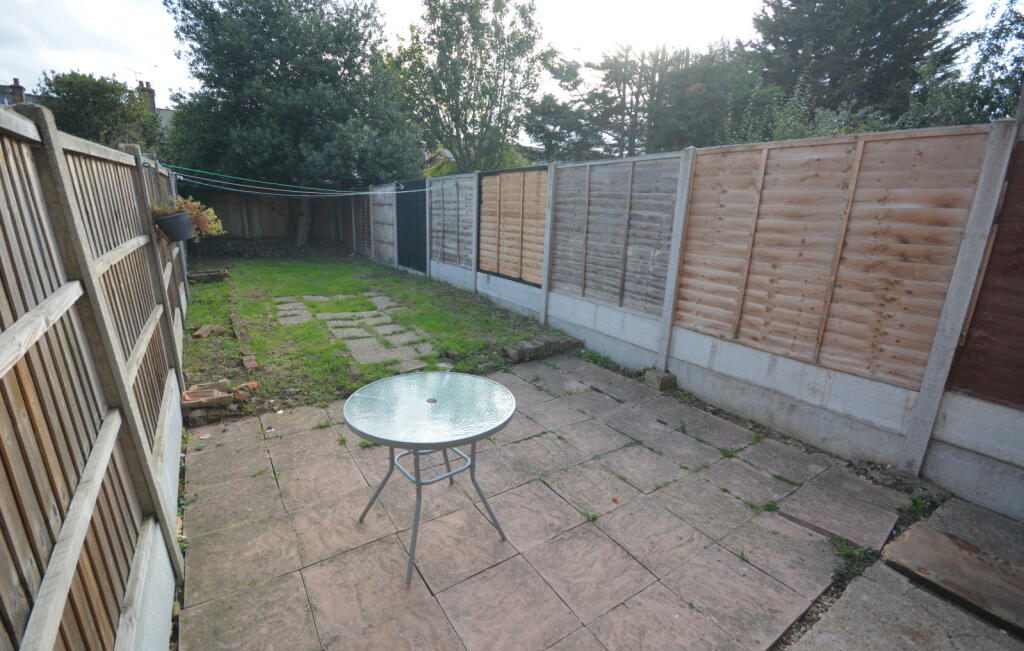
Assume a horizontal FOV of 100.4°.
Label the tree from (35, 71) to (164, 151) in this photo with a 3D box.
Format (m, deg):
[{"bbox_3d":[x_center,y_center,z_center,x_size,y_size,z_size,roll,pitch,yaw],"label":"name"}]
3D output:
[{"bbox_3d":[-11.529,-4.583,12.383,3.300,5.080,3.300,-9,18,-41],"label":"tree"}]

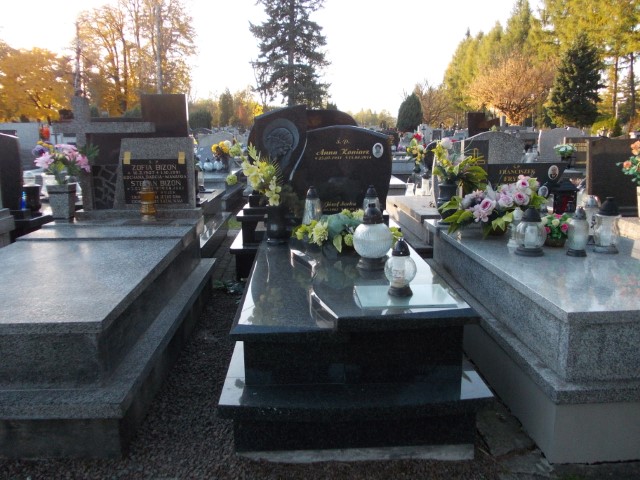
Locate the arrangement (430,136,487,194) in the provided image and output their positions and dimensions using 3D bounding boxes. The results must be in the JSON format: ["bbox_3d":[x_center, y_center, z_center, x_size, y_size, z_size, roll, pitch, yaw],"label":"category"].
[{"bbox_3d":[0.935,-0.510,3.494,0.380,0.360,0.300,-1,13,-4],"label":"arrangement"}]

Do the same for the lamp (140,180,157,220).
[{"bbox_3d":[-1.372,-0.320,4.146,0.132,0.328,0.132,-1,12,-2],"label":"lamp"}]

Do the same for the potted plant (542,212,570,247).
[{"bbox_3d":[1.485,-0.070,3.250,0.182,0.196,0.182,-1,12,-2],"label":"potted plant"}]

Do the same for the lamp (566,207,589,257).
[{"bbox_3d":[1.477,-0.051,2.963,0.126,0.278,0.126,-1,12,-2],"label":"lamp"}]

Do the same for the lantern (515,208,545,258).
[{"bbox_3d":[1.218,-0.056,2.998,0.177,0.279,0.177,-1,12,-2],"label":"lantern"}]

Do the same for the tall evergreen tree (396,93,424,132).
[{"bbox_3d":[6.441,-8.762,37.259,1.871,3.575,1.871,-1,12,-2],"label":"tall evergreen tree"}]

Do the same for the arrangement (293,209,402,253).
[{"bbox_3d":[0.185,-0.079,3.480,0.710,0.270,0.360,-1,12,-2],"label":"arrangement"}]

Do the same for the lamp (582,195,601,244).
[{"bbox_3d":[1.713,-0.128,3.248,0.107,0.304,0.107,-1,12,-2],"label":"lamp"}]

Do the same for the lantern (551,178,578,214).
[{"bbox_3d":[1.947,-0.322,4.112,0.205,0.325,0.205,-1,12,-2],"label":"lantern"}]

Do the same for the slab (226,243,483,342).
[{"bbox_3d":[0.086,0.136,2.762,0.920,0.080,1.800,-1,13,-3],"label":"slab"}]

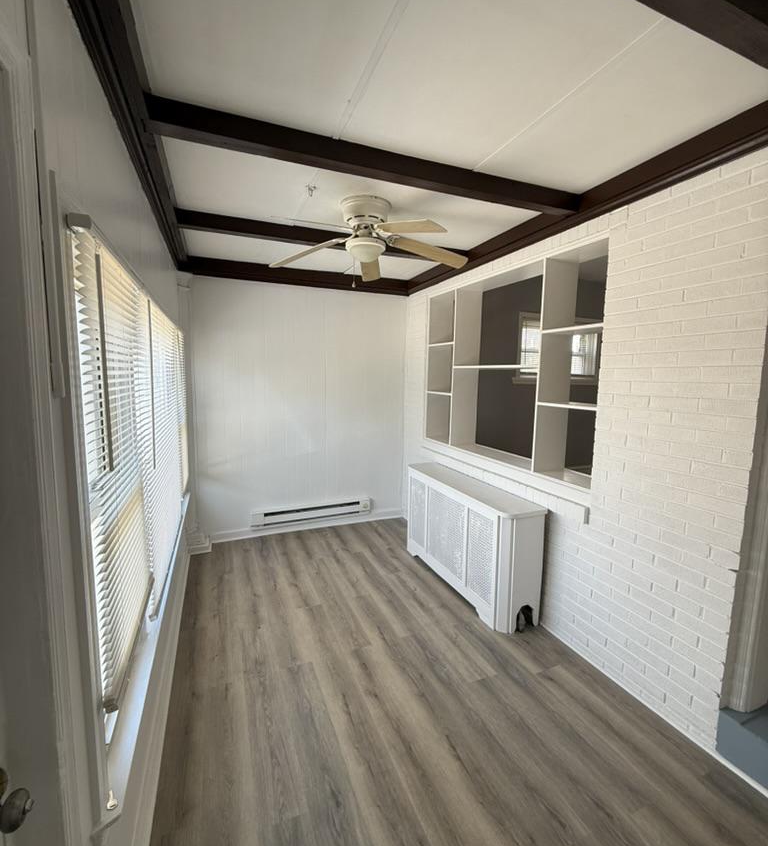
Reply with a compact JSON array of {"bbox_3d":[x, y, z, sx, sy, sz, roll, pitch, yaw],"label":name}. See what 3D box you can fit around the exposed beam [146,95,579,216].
[{"bbox_3d":[0.092,-1.138,1.861,2.002,0.092,0.089,-2,7,-22],"label":"exposed beam"}]

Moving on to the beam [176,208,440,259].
[{"bbox_3d":[-0.318,-1.262,2.887,2.007,0.092,0.089,-2,7,-22],"label":"beam"}]

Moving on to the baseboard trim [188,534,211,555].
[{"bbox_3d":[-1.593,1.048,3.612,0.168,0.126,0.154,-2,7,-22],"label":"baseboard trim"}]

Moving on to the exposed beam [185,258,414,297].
[{"bbox_3d":[-0.694,-1.347,3.835,2.017,0.151,0.062,-2,7,-22],"label":"exposed beam"}]

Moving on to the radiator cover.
[{"bbox_3d":[0.589,0.823,3.100,0.320,0.755,1.374,-2,7,-22],"label":"radiator cover"}]

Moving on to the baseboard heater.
[{"bbox_3d":[-0.692,0.892,4.088,1.177,0.157,0.074,-2,7,-22],"label":"baseboard heater"}]

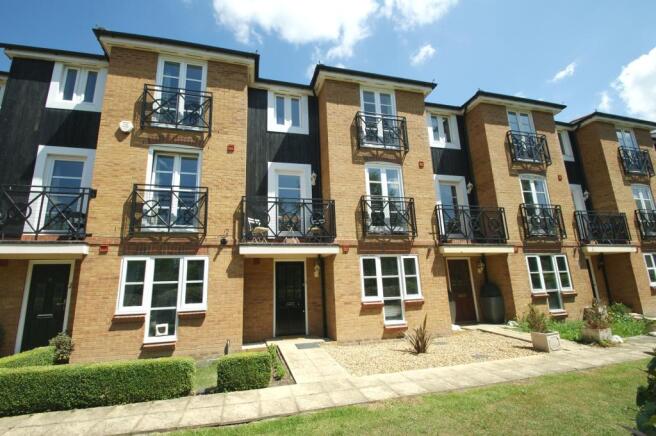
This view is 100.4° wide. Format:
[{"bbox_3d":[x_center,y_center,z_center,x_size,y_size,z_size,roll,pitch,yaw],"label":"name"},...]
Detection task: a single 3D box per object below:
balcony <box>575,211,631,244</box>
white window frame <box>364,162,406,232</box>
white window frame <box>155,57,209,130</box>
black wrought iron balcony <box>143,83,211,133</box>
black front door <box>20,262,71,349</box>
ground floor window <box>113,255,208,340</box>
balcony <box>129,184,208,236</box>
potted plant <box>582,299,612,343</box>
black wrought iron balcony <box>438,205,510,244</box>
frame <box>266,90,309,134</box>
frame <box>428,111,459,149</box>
[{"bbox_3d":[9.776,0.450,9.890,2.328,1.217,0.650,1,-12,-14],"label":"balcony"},{"bbox_3d":[1.667,-0.576,7.911,1.196,2.131,0.140,1,-12,-14],"label":"white window frame"},{"bbox_3d":[-3.770,-3.186,7.007,1.170,2.090,0.100,1,-12,-14],"label":"white window frame"},{"bbox_3d":[-3.685,-2.649,6.768,1.533,1.143,0.180,1,-12,-14],"label":"black wrought iron balcony"},{"bbox_3d":[-6.343,2.056,6.145,0.790,1.990,0.060,1,-12,-14],"label":"black front door"},{"bbox_3d":[-3.621,1.783,6.061,1.755,1.774,0.140,1,-12,-14],"label":"ground floor window"},{"bbox_3d":[-3.606,-0.180,6.270,1.543,1.143,0.180,1,-12,-14],"label":"balcony"},{"bbox_3d":[6.009,2.348,6.177,0.400,0.850,0.400,1,-12,-14],"label":"potted plant"},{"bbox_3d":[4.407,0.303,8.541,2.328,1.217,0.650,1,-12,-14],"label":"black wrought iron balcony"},{"bbox_3d":[-1.224,-3.294,8.611,1.280,1.366,0.140,1,-12,-14],"label":"frame"},{"bbox_3d":[4.137,-3.145,9.793,1.260,1.343,0.120,1,-12,-14],"label":"frame"}]

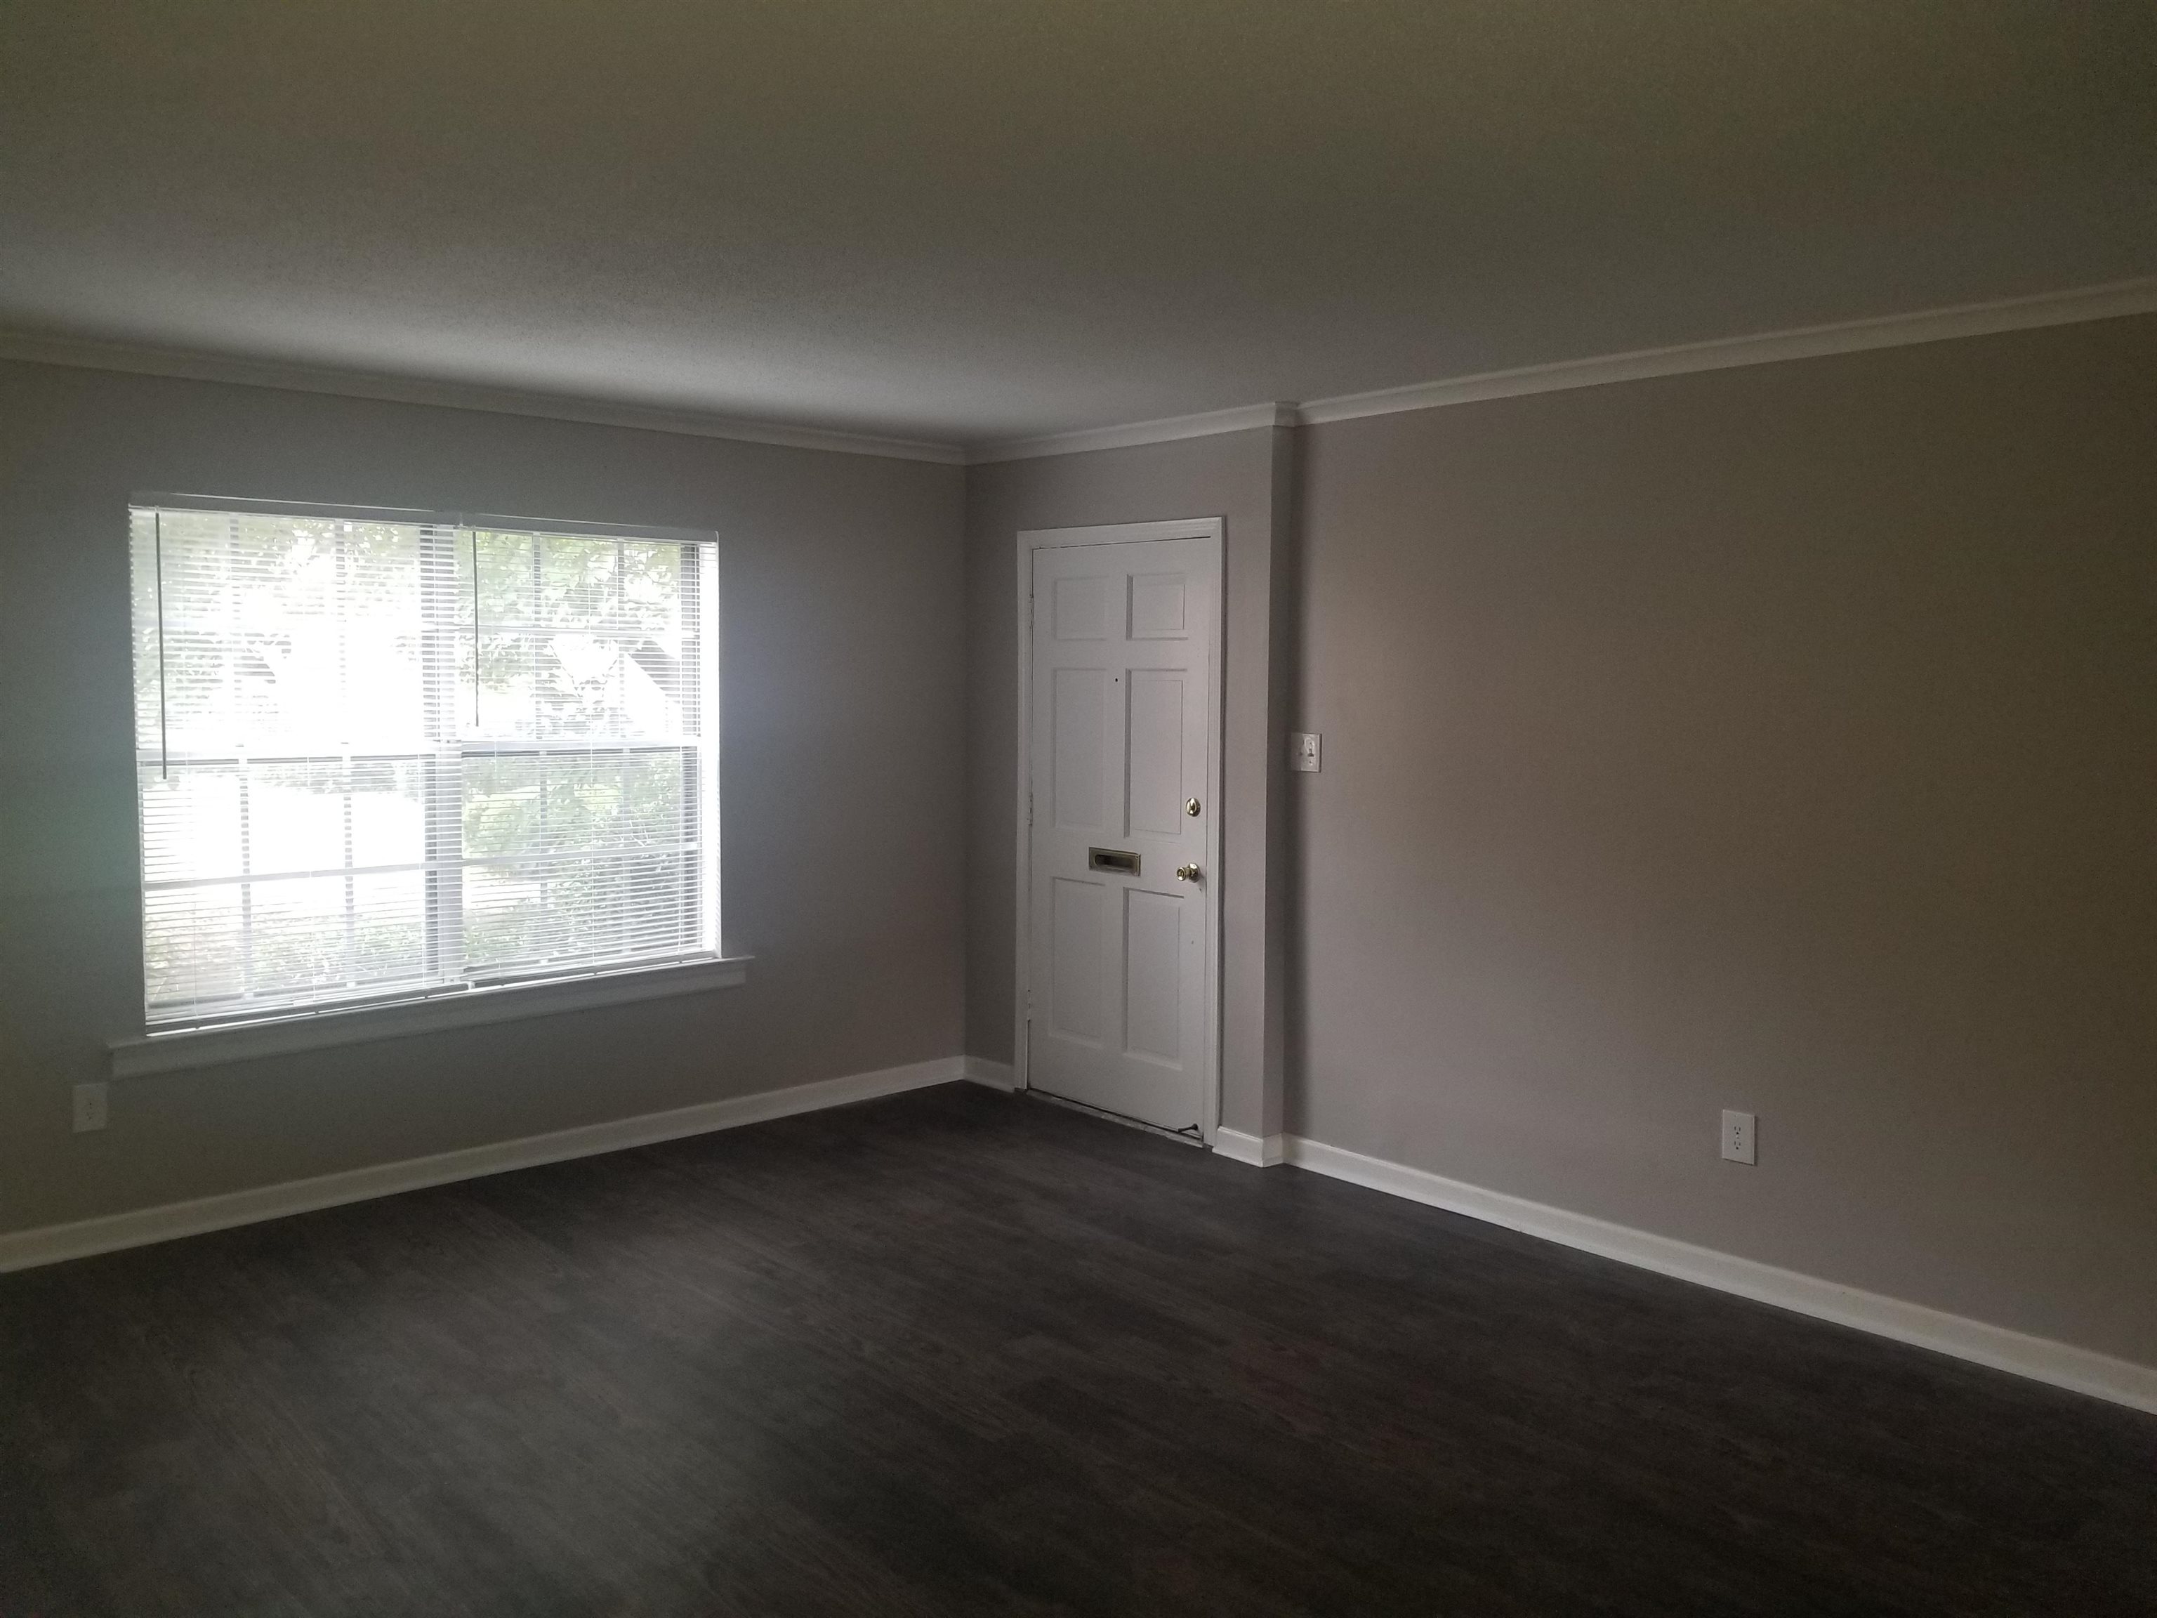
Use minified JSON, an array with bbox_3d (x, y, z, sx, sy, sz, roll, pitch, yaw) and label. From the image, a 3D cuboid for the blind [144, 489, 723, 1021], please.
[{"bbox_3d":[-1.927,-0.166,5.024,1.769,1.460,0.110,-4,7,-41],"label":"blind"}]

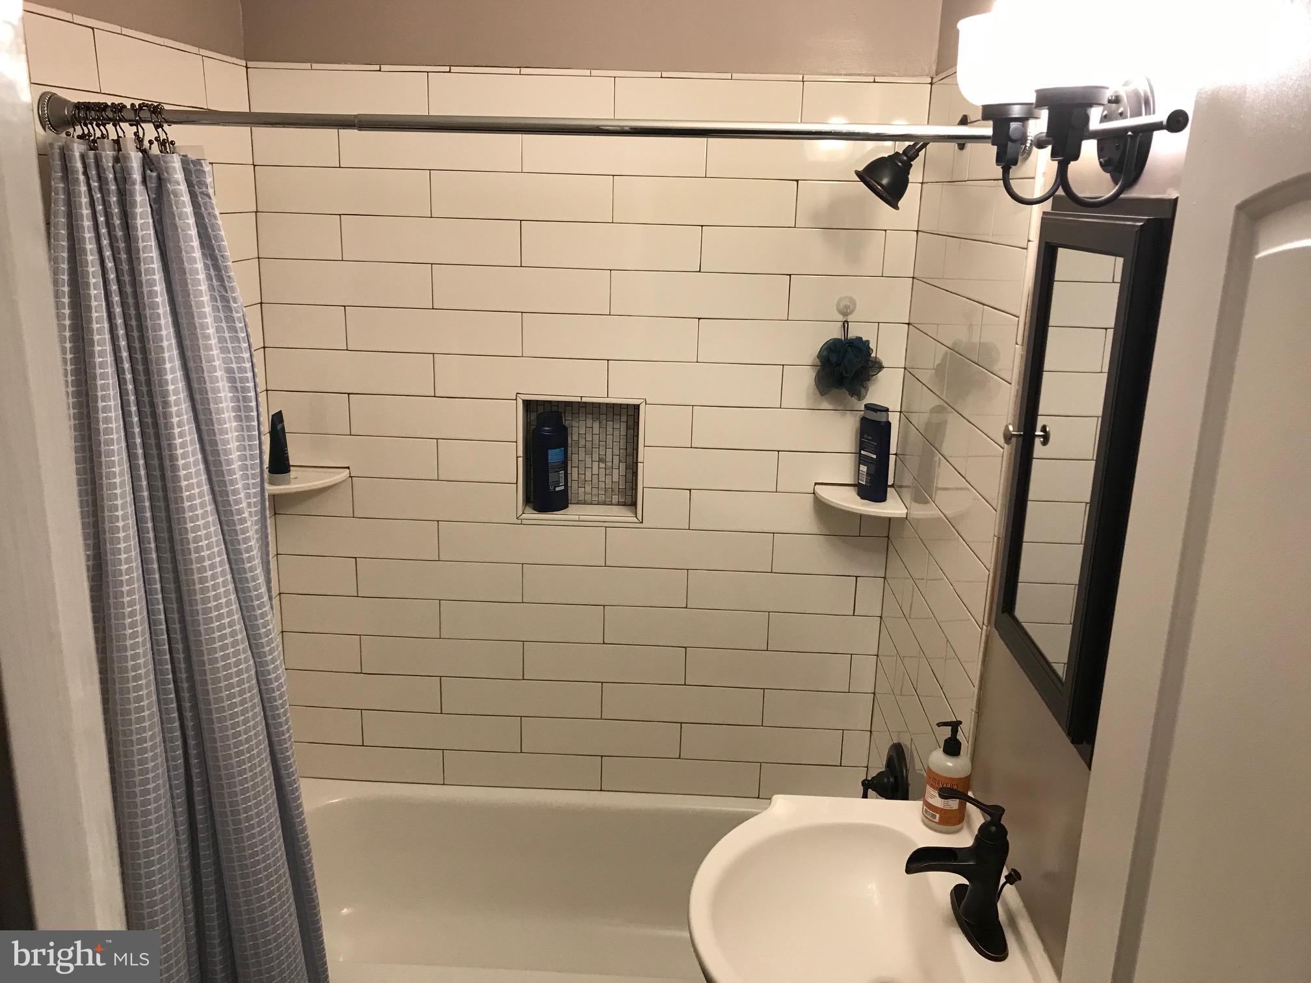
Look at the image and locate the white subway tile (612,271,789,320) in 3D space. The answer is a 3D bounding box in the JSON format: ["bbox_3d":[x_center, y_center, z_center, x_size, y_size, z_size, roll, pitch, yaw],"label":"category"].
[{"bbox_3d":[0.103,-0.449,2.424,0.407,0.101,0.010,2,15,1],"label":"white subway tile"}]

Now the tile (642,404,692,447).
[{"bbox_3d":[0.032,-0.155,2.513,0.110,0.101,0.009,2,15,1],"label":"tile"}]

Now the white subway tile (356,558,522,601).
[{"bbox_3d":[-0.531,0.218,2.612,0.406,0.101,0.010,2,15,1],"label":"white subway tile"}]

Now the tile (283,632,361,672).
[{"bbox_3d":[-0.836,0.405,2.676,0.195,0.101,0.010,2,15,1],"label":"tile"}]

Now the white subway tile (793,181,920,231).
[{"bbox_3d":[0.454,-0.640,2.373,0.273,0.101,0.009,2,15,1],"label":"white subway tile"}]

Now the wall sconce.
[{"bbox_3d":[0.470,-0.446,1.242,0.195,0.217,0.410,2,15,1],"label":"wall sconce"}]

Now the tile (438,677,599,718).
[{"bbox_3d":[-0.336,0.521,2.686,0.406,0.101,0.010,2,15,1],"label":"tile"}]

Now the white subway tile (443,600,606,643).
[{"bbox_3d":[-0.332,0.325,2.650,0.409,0.101,0.009,2,15,1],"label":"white subway tile"}]

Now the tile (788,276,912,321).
[{"bbox_3d":[0.444,-0.437,2.417,0.275,0.100,0.009,2,15,1],"label":"tile"}]

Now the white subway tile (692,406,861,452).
[{"bbox_3d":[0.297,-0.146,2.499,0.406,0.100,0.010,2,15,1],"label":"white subway tile"}]

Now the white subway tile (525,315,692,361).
[{"bbox_3d":[-0.104,-0.357,2.450,0.406,0.101,0.010,2,15,1],"label":"white subway tile"}]

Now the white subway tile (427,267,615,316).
[{"bbox_3d":[-0.308,-0.463,2.435,0.407,0.101,0.010,2,15,1],"label":"white subway tile"}]

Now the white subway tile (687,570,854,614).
[{"bbox_3d":[0.284,0.249,2.601,0.406,0.100,0.009,2,15,1],"label":"white subway tile"}]

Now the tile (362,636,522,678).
[{"bbox_3d":[-0.537,0.416,2.664,0.406,0.101,0.010,2,15,1],"label":"tile"}]

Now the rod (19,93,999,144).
[{"bbox_3d":[-0.176,-0.558,1.615,1.489,0.062,0.062,1,15,0],"label":"rod"}]

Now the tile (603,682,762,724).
[{"bbox_3d":[0.071,0.537,2.683,0.406,0.100,0.009,2,15,1],"label":"tile"}]

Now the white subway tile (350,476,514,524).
[{"bbox_3d":[-0.532,0.021,2.565,0.395,0.100,0.009,2,15,1],"label":"white subway tile"}]

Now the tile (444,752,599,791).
[{"bbox_3d":[-0.343,0.720,2.745,0.406,0.098,0.010,2,15,1],"label":"tile"}]

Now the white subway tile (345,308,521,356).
[{"bbox_3d":[-0.512,-0.371,2.460,0.406,0.101,0.010,2,15,1],"label":"white subway tile"}]

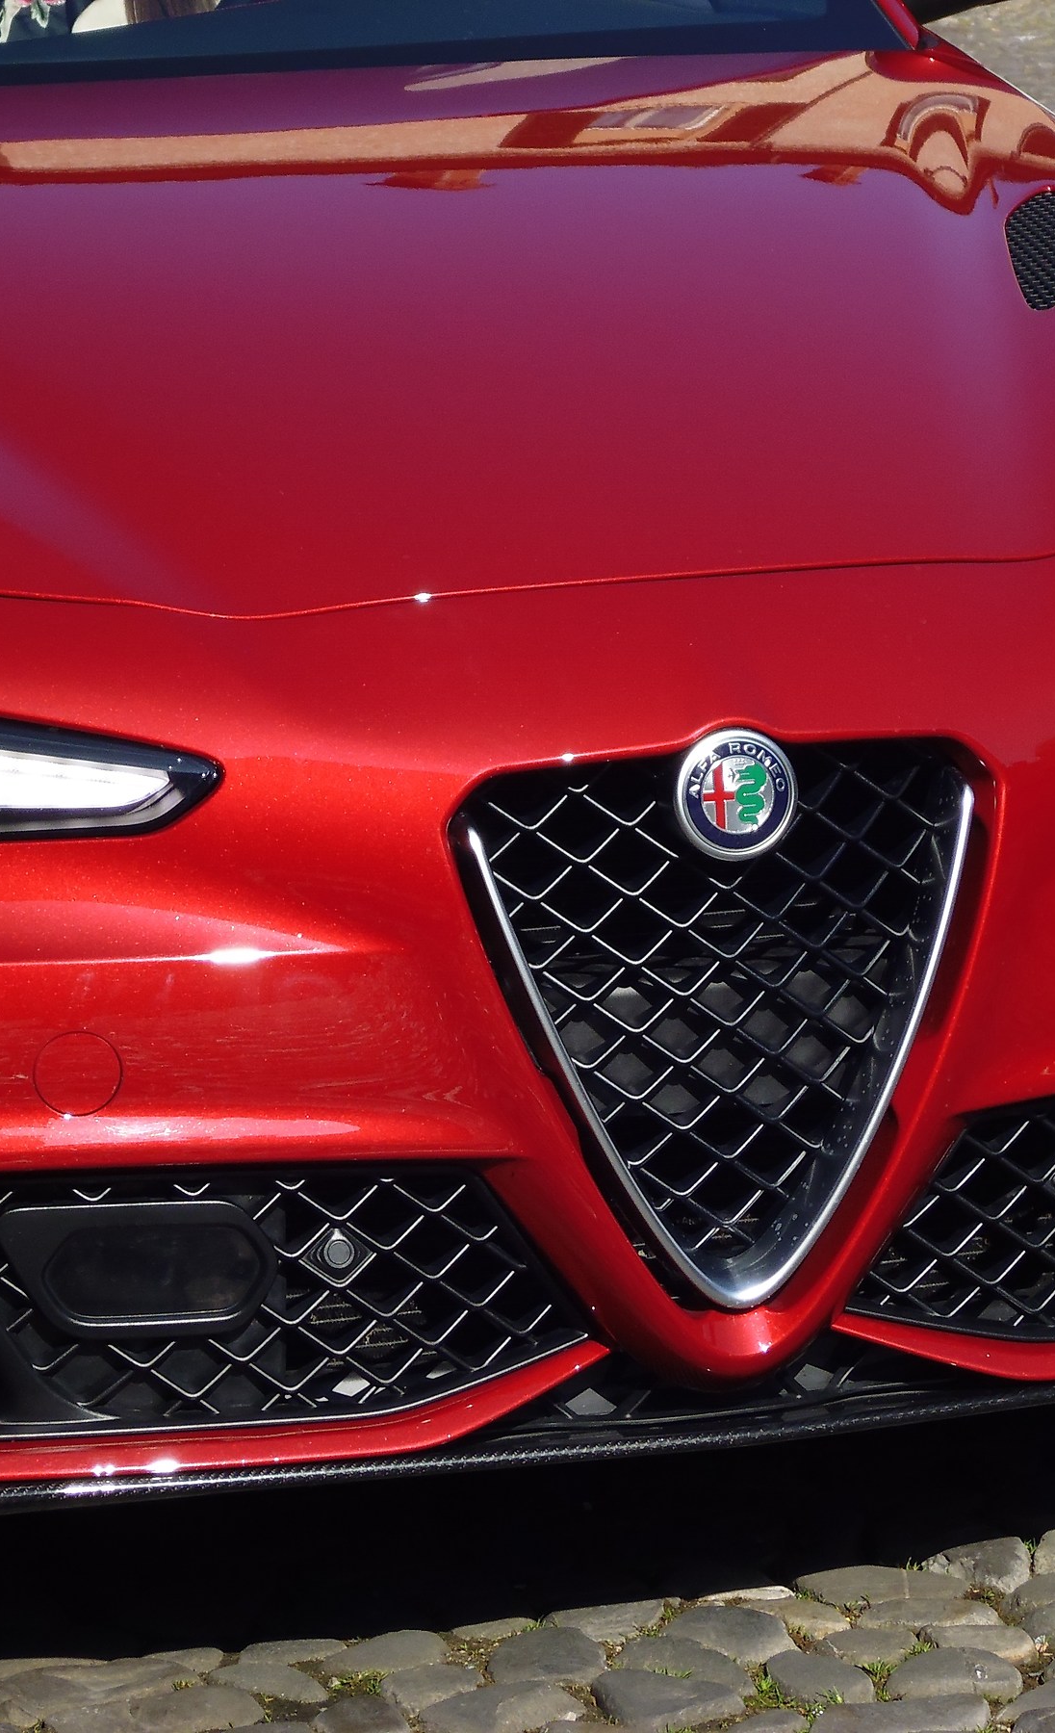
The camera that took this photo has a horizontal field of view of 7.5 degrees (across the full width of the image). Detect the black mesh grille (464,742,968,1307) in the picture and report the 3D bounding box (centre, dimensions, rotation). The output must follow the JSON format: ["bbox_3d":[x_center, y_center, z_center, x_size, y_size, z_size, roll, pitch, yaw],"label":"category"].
[{"bbox_3d":[0.125,0.105,5.292,0.360,0.385,0.090,-5,11,-19],"label":"black mesh grille"}]

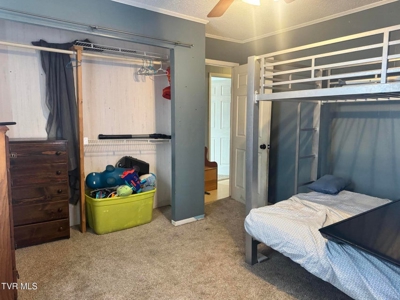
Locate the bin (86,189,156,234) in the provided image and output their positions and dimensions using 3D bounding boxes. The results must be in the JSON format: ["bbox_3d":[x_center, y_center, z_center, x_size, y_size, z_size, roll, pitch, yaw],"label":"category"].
[{"bbox_3d":[-0.944,0.687,3.283,0.750,0.395,0.475,-4,8,-37],"label":"bin"}]

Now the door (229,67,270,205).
[{"bbox_3d":[0.713,-0.202,3.943,0.040,2.007,0.771,-4,7,-31],"label":"door"}]

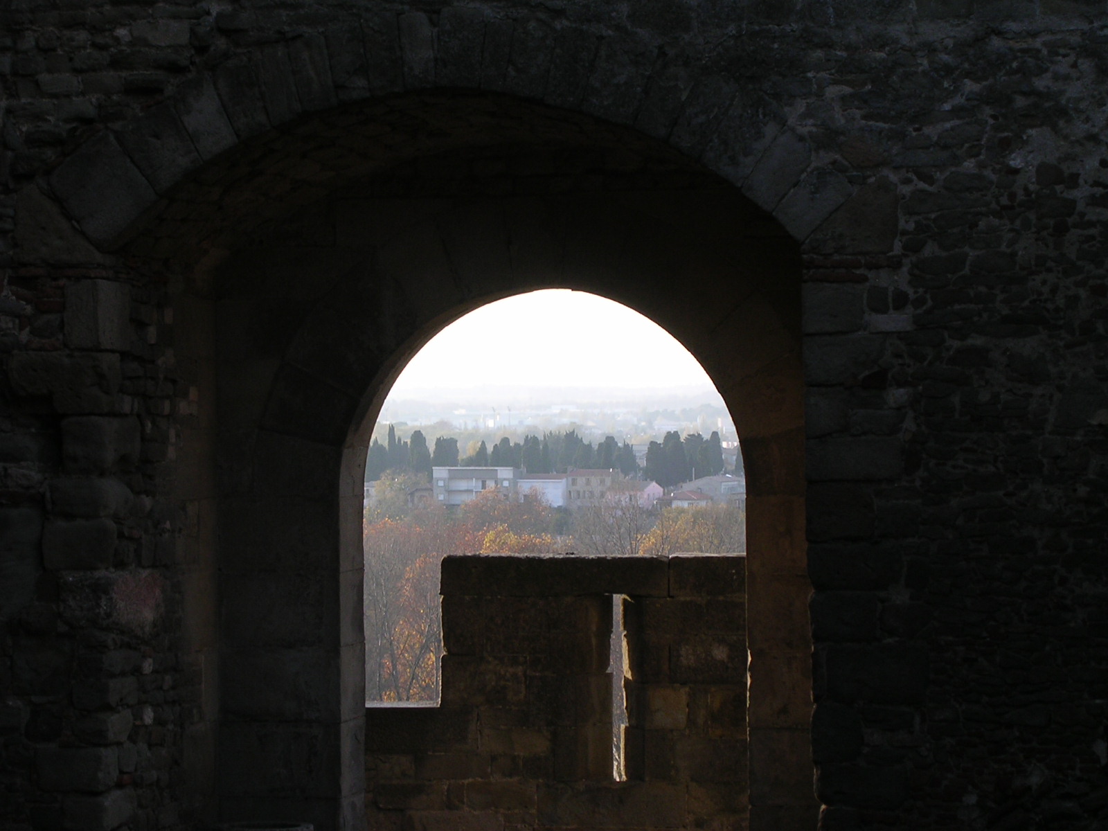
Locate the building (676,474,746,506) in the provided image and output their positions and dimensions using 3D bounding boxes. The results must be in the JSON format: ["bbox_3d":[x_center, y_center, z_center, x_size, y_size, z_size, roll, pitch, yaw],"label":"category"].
[{"bbox_3d":[32.581,15.037,735.000,16.000,6.800,11.000,0,0,10],"label":"building"}]

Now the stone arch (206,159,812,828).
[{"bbox_3d":[-0.150,0.585,21.500,3.670,4.100,0.700,0,0,11],"label":"stone arch"}]

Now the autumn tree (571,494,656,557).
[{"bbox_3d":[6.860,17.740,420.000,10.000,18.000,9.500,0,0,0],"label":"autumn tree"}]

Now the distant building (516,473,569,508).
[{"bbox_3d":[-2.370,15.320,746.000,9.500,7.300,8.000,0,0,20],"label":"distant building"}]

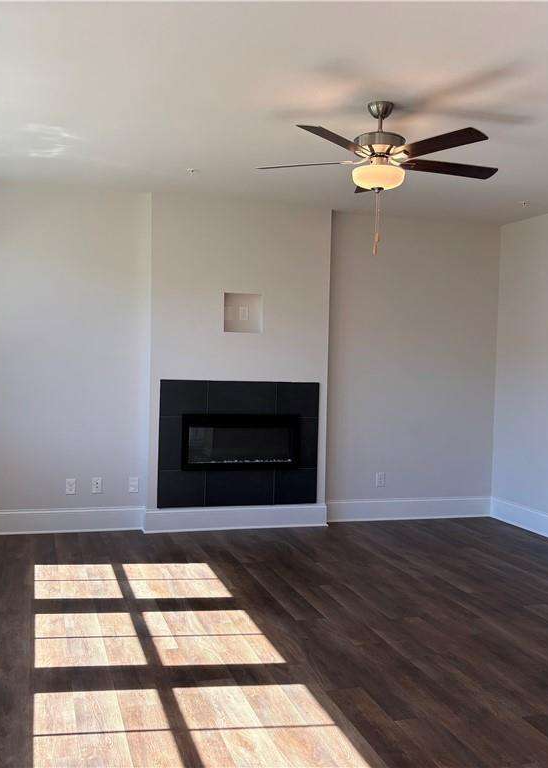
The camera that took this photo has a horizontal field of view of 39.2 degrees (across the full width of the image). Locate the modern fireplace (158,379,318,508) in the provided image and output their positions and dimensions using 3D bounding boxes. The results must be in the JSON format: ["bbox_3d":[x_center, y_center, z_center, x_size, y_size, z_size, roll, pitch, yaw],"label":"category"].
[{"bbox_3d":[-0.275,0.502,6.441,1.378,1.047,0.025,1,2,-17],"label":"modern fireplace"}]

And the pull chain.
[{"bbox_3d":[0.527,-0.822,3.934,0.030,0.333,0.025,1,2,-17],"label":"pull chain"}]

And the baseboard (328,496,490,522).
[{"bbox_3d":[1.235,1.153,7.074,1.754,0.187,0.025,1,2,-17],"label":"baseboard"}]

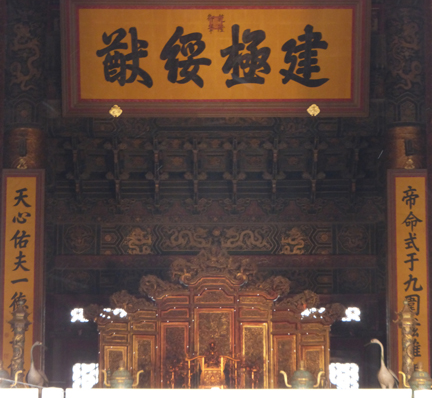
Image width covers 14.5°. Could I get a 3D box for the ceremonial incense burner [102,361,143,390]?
[{"bbox_3d":[-1.581,3.177,28.800,0.720,0.860,0.460,0,-9,0],"label":"ceremonial incense burner"}]

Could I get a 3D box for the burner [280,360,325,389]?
[{"bbox_3d":[1.470,3.177,28.800,0.750,0.860,0.460,0,-9,0],"label":"burner"}]

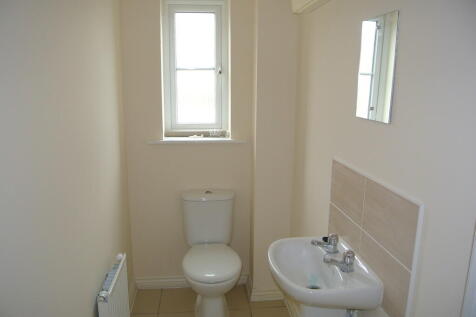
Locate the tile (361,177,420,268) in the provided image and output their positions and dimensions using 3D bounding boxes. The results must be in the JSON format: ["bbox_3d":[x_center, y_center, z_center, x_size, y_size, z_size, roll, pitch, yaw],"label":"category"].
[{"bbox_3d":[0.543,0.222,1.295,0.010,0.221,0.349,-1,12,-7],"label":"tile"}]

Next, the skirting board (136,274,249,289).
[{"bbox_3d":[-0.344,0.950,2.749,0.846,0.097,0.018,-1,12,-7],"label":"skirting board"}]

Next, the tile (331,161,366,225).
[{"bbox_3d":[0.500,0.151,1.641,0.010,0.221,0.349,-1,12,-7],"label":"tile"}]

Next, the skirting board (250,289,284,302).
[{"bbox_3d":[0.246,0.987,2.596,0.297,0.094,0.018,-1,12,-7],"label":"skirting board"}]

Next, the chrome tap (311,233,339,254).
[{"bbox_3d":[0.392,0.377,1.583,0.125,0.085,0.050,-1,12,-7],"label":"chrome tap"}]

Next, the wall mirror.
[{"bbox_3d":[0.527,-0.340,1.359,0.008,0.391,0.277,-1,12,-7],"label":"wall mirror"}]

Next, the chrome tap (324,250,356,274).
[{"bbox_3d":[0.408,0.410,1.424,0.125,0.085,0.050,-1,12,-7],"label":"chrome tap"}]

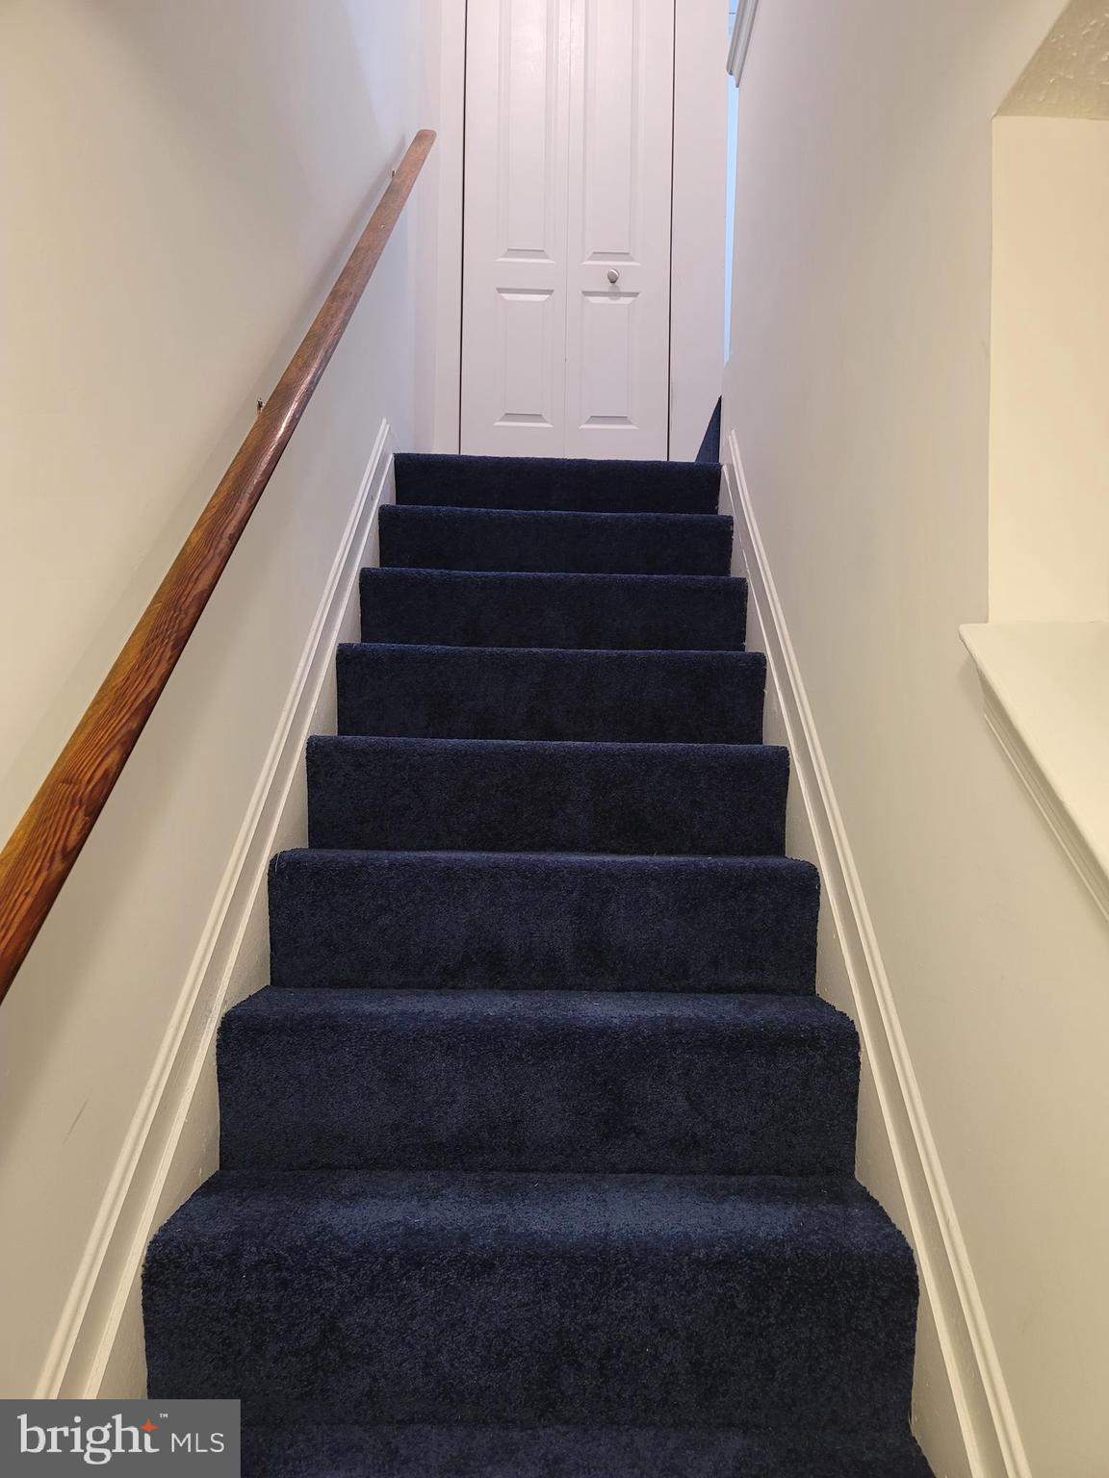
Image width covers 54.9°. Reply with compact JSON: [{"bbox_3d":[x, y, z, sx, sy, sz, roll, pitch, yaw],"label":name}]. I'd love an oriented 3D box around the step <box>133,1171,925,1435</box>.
[{"bbox_3d":[-0.027,0.686,1.327,0.870,0.200,0.256,1,-2,0],"label":"step"}]

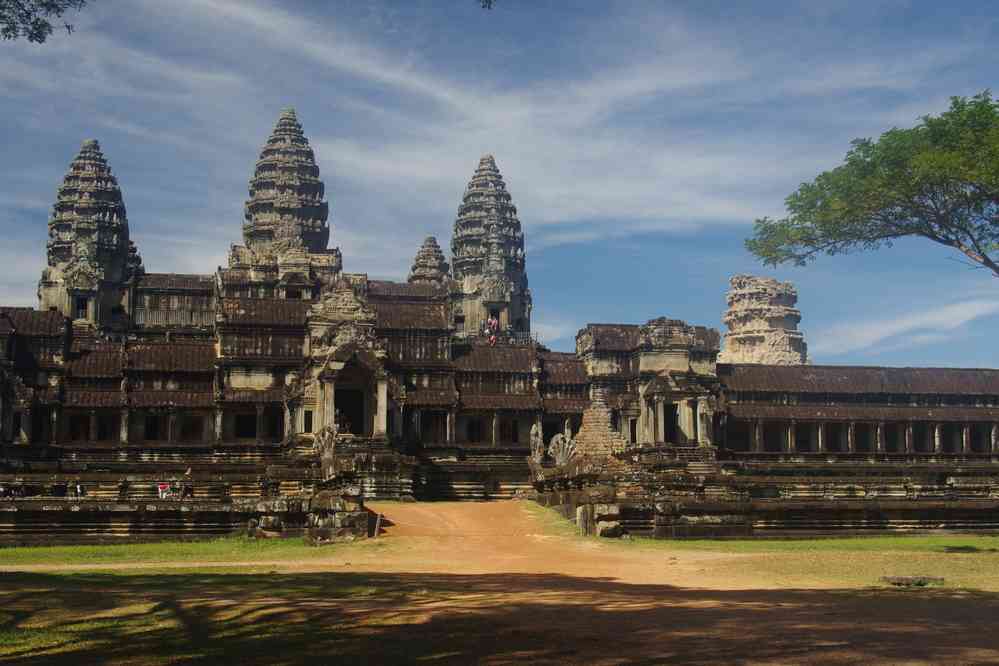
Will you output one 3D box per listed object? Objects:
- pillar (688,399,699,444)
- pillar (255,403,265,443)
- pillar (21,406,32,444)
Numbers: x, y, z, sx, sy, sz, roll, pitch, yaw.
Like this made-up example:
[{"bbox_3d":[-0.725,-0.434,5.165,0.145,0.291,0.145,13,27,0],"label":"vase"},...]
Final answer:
[{"bbox_3d":[14.865,6.796,104.181,0.700,3.560,0.700,1,-8,-12],"label":"pillar"},{"bbox_3d":[-15.532,5.869,88.173,0.520,2.715,0.520,1,-8,-11],"label":"pillar"},{"bbox_3d":[-27.847,5.446,80.045,0.580,2.228,0.580,1,-8,-11],"label":"pillar"}]

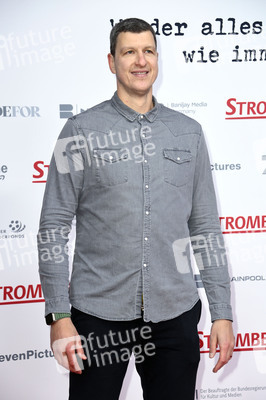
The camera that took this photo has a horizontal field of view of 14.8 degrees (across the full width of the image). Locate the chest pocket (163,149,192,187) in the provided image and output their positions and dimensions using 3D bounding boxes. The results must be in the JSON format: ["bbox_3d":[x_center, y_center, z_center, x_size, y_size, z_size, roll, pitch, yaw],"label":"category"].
[{"bbox_3d":[0.153,-0.112,3.520,0.115,0.130,0.022,-2,-2,-26],"label":"chest pocket"}]

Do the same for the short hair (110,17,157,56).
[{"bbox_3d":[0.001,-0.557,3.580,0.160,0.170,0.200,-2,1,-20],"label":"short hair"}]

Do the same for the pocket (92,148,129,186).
[{"bbox_3d":[-0.074,-0.109,3.420,0.117,0.125,0.020,-1,-6,-4],"label":"pocket"}]

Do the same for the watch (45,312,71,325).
[{"bbox_3d":[-0.257,0.407,3.490,0.074,0.042,0.074,5,-22,-38],"label":"watch"}]

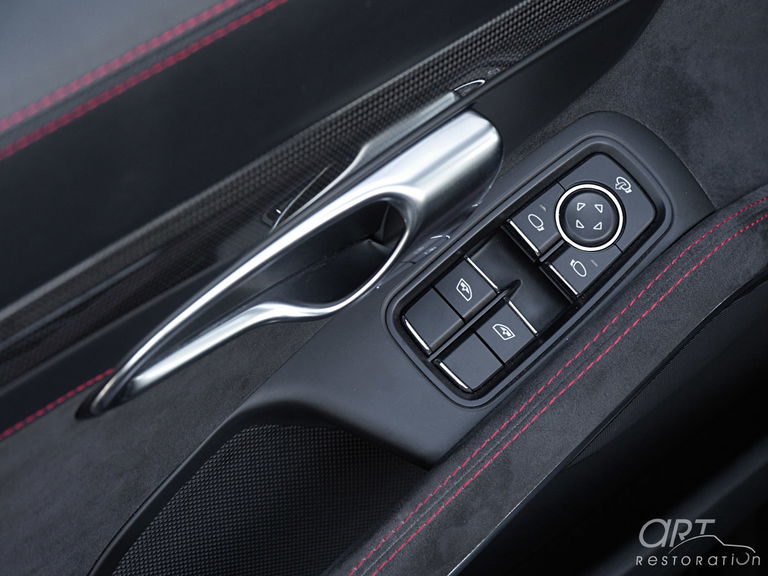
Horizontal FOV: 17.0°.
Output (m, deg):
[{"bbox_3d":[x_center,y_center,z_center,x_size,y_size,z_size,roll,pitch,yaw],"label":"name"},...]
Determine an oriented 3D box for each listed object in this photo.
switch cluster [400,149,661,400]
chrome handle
[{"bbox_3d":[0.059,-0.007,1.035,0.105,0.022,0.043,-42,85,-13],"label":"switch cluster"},{"bbox_3d":[-0.033,-0.007,0.990,0.195,0.044,0.040,-35,65,-14],"label":"chrome handle"}]

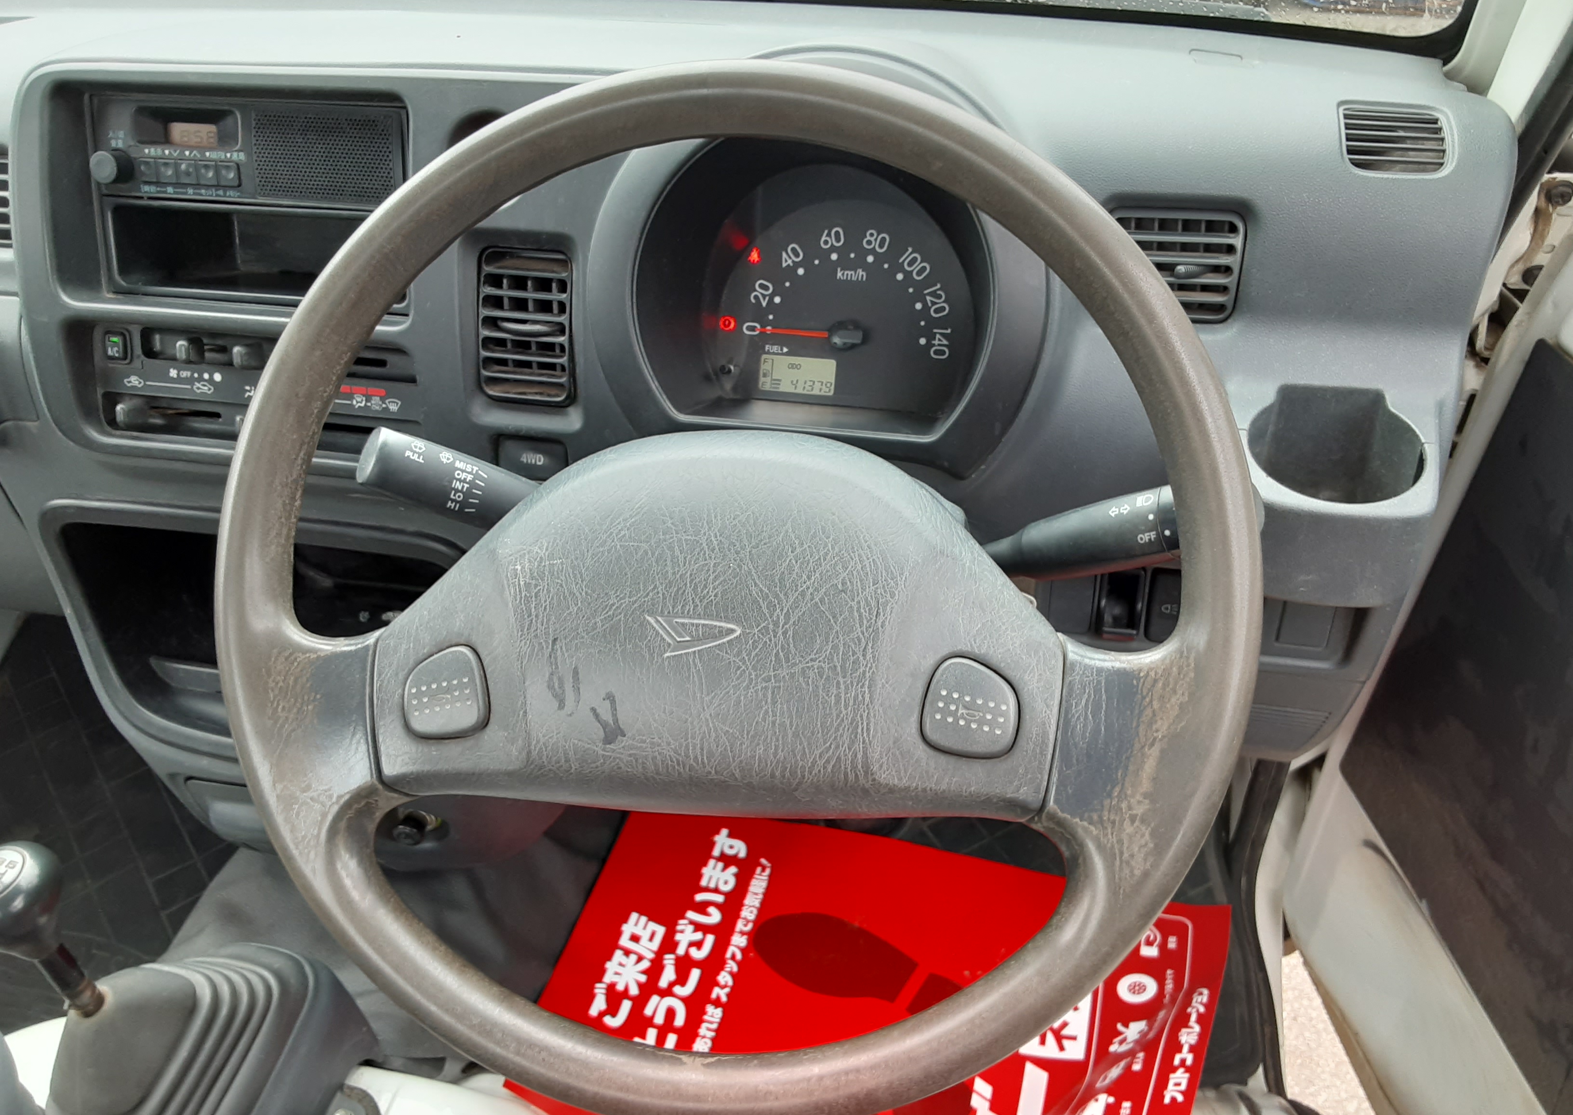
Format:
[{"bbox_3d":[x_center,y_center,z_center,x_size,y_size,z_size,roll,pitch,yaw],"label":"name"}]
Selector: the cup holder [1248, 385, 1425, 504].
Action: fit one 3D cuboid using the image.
[{"bbox_3d":[0.270,-0.032,0.616,0.080,0.070,0.085,3,45,9],"label":"cup holder"}]

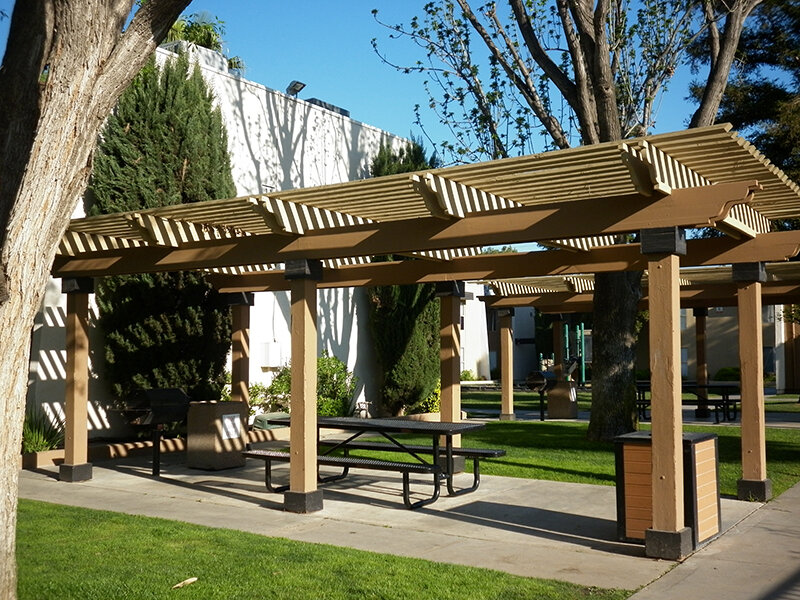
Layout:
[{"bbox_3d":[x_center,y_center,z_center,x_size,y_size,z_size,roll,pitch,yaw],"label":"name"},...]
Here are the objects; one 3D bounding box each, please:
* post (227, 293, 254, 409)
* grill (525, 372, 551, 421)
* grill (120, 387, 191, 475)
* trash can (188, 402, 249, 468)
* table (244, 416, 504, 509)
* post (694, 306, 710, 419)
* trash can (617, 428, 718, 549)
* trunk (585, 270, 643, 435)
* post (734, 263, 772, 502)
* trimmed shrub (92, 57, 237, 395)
[{"bbox_3d":[-2.401,1.100,13.621,0.260,2.455,0.260,-3,-4,34],"label":"post"},{"bbox_3d":[3.210,2.161,20.232,0.531,1.110,0.682,-2,-4,34],"label":"grill"},{"bbox_3d":[-3.122,1.701,11.580,0.531,1.110,0.682,-2,-4,34],"label":"grill"},{"bbox_3d":[-2.520,1.855,12.457,0.574,0.896,0.574,-2,-4,34],"label":"trash can"},{"bbox_3d":[-0.296,1.770,10.103,2.496,0.763,1.508,-3,-4,33],"label":"table"},{"bbox_3d":[7.016,1.450,20.993,0.273,2.512,0.273,-2,-4,34],"label":"post"},{"bbox_3d":[2.269,1.584,7.629,0.656,0.848,0.697,-2,-4,34],"label":"trash can"},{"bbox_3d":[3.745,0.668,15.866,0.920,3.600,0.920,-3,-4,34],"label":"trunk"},{"bbox_3d":[3.718,0.840,9.514,0.270,2.488,0.270,-3,-4,34],"label":"post"},{"bbox_3d":[-3.763,-0.999,14.276,2.050,6.148,2.250,0,-4,0],"label":"trimmed shrub"}]

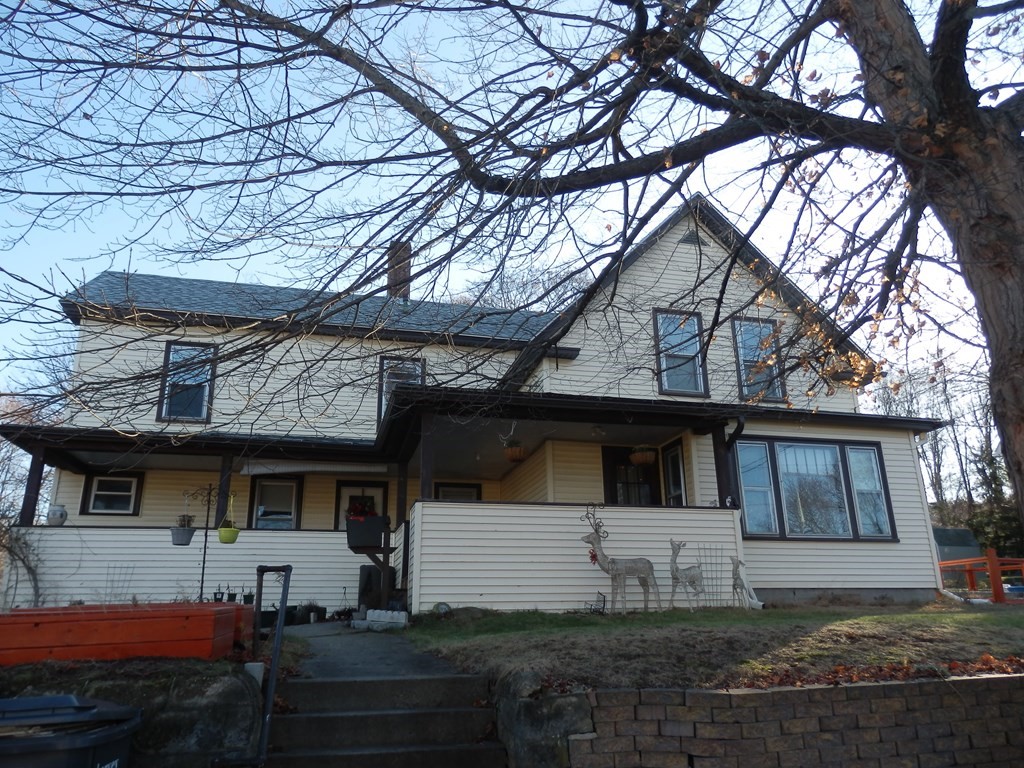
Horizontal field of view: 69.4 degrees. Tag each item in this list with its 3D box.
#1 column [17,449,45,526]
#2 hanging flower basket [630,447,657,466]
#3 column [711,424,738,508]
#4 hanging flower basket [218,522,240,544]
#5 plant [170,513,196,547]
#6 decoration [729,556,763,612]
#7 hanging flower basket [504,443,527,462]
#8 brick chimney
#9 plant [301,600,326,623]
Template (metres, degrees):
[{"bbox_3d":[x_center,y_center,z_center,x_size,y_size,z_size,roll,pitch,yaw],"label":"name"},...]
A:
[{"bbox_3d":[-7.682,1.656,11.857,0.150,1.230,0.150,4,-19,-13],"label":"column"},{"bbox_3d":[1.976,1.074,11.187,0.410,0.250,0.410,-1,-19,0],"label":"hanging flower basket"},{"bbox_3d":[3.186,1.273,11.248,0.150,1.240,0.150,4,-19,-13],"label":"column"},{"bbox_3d":[-4.169,2.202,10.896,0.300,0.275,0.300,4,-19,-13],"label":"hanging flower basket"},{"bbox_3d":[-4.783,2.123,10.764,0.345,0.425,0.345,4,-19,-13],"label":"plant"},{"bbox_3d":[3.214,2.768,10.333,0.380,0.706,0.180,-10,-21,25],"label":"decoration"},{"bbox_3d":[0.050,1.012,10.764,0.330,0.200,0.330,-1,-19,0],"label":"hanging flower basket"},{"bbox_3d":[-2.907,-2.809,19.186,0.570,1.720,0.570,4,-19,-13],"label":"brick chimney"},{"bbox_3d":[-3.136,3.597,11.668,0.370,0.320,0.350,4,-19,-13],"label":"plant"}]

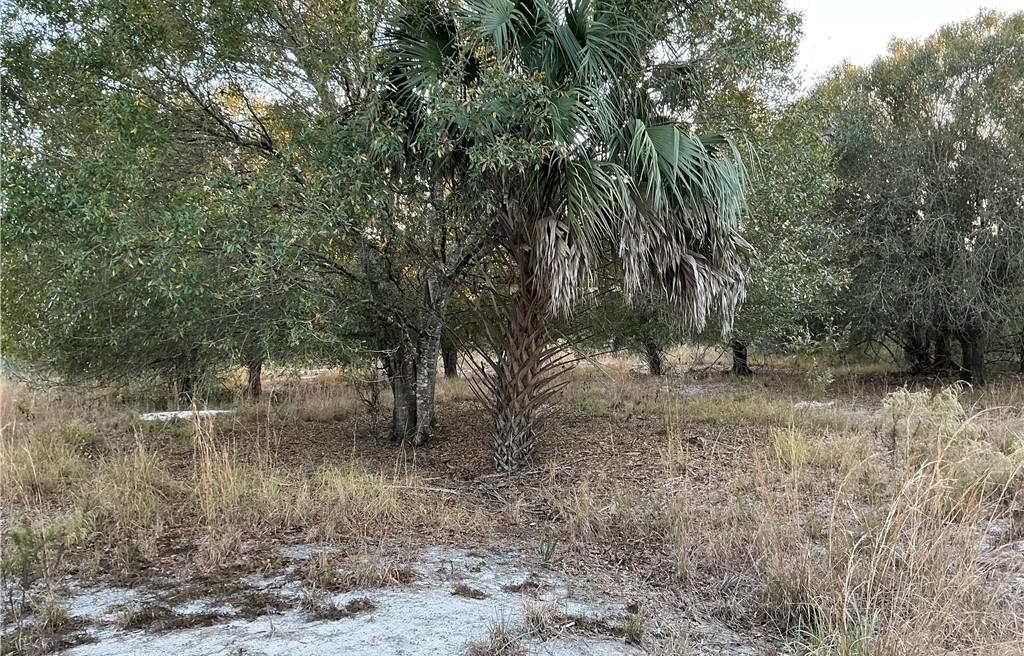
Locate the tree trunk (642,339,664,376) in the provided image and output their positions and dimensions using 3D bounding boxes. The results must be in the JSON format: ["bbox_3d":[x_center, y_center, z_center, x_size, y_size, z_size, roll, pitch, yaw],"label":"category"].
[{"bbox_3d":[3.963,0.826,23.200,0.530,1.086,0.530,0,1,0],"label":"tree trunk"}]

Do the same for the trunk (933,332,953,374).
[{"bbox_3d":[12.474,0.710,24.000,0.498,1.182,0.498,0,1,0],"label":"trunk"}]

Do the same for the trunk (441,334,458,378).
[{"bbox_3d":[-1.698,0.774,22.500,0.420,1.219,0.420,0,1,0],"label":"trunk"}]

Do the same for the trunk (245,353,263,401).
[{"bbox_3d":[-5.149,0.986,16.500,0.308,0.935,0.308,0,1,0],"label":"trunk"}]

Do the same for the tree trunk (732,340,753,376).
[{"bbox_3d":[6.428,0.826,23.200,0.530,1.086,0.530,0,1,0],"label":"tree trunk"}]

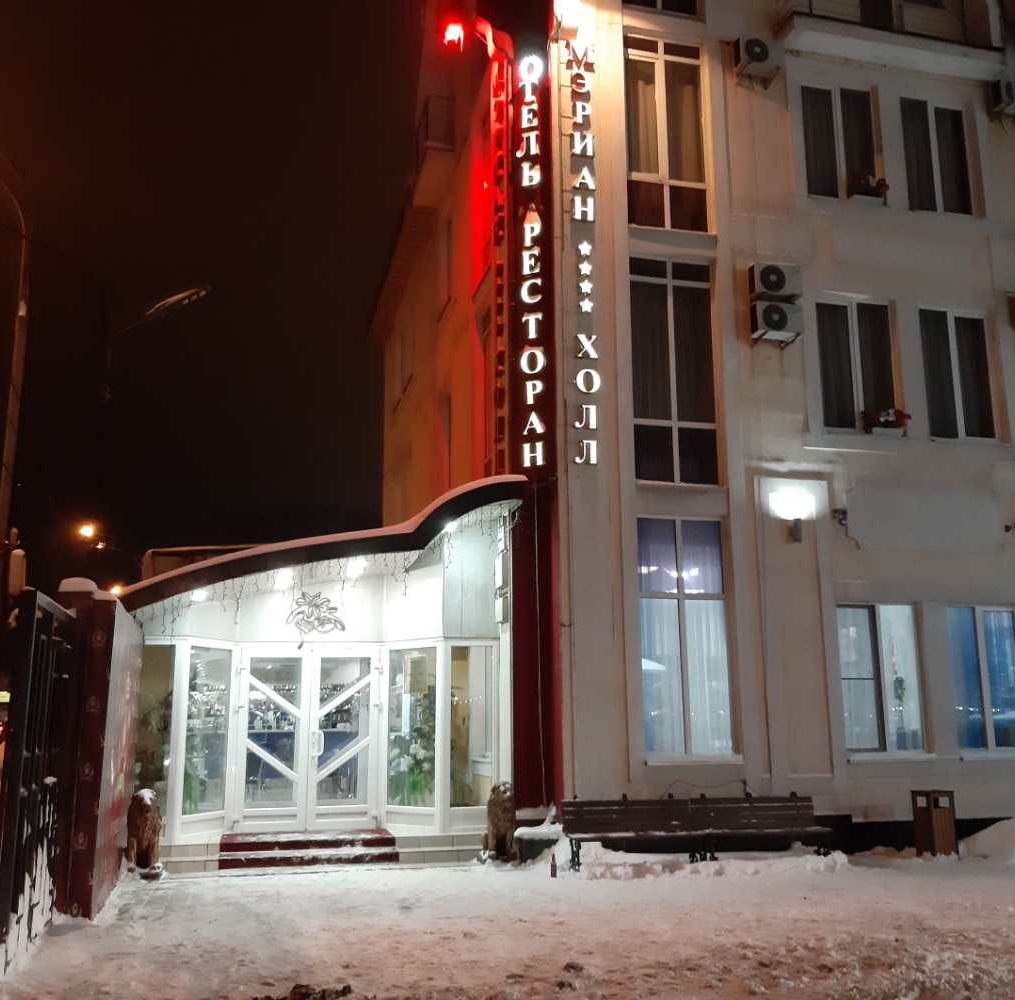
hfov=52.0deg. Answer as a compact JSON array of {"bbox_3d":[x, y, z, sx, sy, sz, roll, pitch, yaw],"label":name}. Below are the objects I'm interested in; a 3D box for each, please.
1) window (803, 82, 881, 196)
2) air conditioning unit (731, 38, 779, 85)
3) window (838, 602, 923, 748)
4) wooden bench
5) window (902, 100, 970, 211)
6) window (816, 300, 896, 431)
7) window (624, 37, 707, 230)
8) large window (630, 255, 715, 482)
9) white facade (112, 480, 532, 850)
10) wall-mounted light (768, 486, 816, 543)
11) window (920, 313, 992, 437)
[{"bbox_3d":[4.814,-5.168,15.153,1.180,1.740,0.150,3,-12,-14],"label":"window"},{"bbox_3d":[3.516,-6.167,14.629,0.690,0.470,0.270,3,-12,-14],"label":"air conditioning unit"},{"bbox_3d":[4.943,2.353,13.776,1.181,1.931,0.150,3,-12,-14],"label":"window"},{"bbox_3d":[2.178,3.775,11.898,3.080,0.800,0.620,2,-12,-10],"label":"wooden bench"},{"bbox_3d":[6.473,-5.181,15.688,1.144,1.845,0.150,3,-12,-14],"label":"window"},{"bbox_3d":[4.833,-1.857,14.471,1.180,1.830,0.150,3,-12,-14],"label":"window"},{"bbox_3d":[2.215,-5.140,14.564,1.205,2.890,0.150,3,-12,-14],"label":"window"},{"bbox_3d":[2.225,-1.739,13.885,1.193,3.087,0.150,3,-12,-14],"label":"large window"},{"bbox_3d":[-2.083,1.862,12.138,4.356,4.214,1.400,3,-12,-14],"label":"white facade"},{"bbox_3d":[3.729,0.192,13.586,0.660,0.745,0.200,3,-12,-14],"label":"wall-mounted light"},{"bbox_3d":[6.495,-1.804,15.017,1.132,1.919,0.150,3,-12,-14],"label":"window"}]

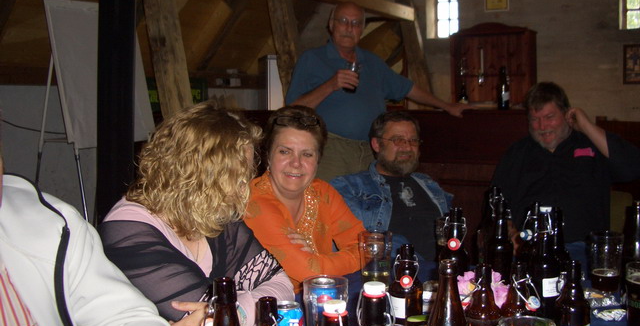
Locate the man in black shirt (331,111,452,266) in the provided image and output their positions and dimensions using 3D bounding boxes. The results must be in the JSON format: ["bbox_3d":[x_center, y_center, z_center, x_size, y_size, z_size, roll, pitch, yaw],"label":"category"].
[{"bbox_3d":[0.382,0.421,2.399,0.560,1.225,0.750,-3,5,-37],"label":"man in black shirt"}]

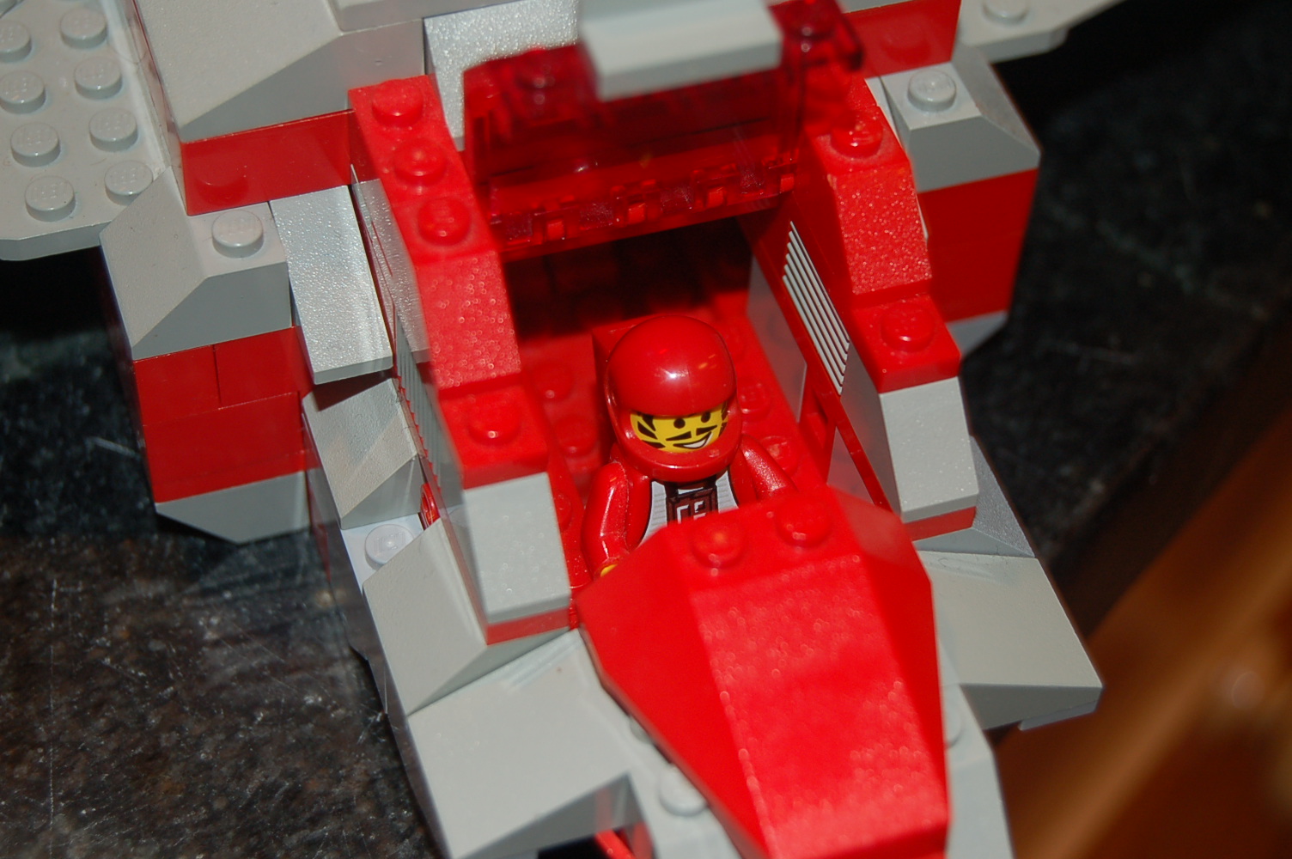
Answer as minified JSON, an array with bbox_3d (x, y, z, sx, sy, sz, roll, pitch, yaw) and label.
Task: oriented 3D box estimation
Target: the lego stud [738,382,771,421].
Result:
[{"bbox_3d":[0.011,-0.003,0.287,0.005,0.002,0.005,2,50,-2],"label":"lego stud"}]

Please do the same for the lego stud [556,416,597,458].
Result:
[{"bbox_3d":[-0.008,0.000,0.296,0.005,0.002,0.005,1,50,-2],"label":"lego stud"}]

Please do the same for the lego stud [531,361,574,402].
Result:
[{"bbox_3d":[-0.010,-0.005,0.301,0.005,0.002,0.005,1,50,-2],"label":"lego stud"}]

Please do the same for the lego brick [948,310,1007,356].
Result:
[{"bbox_3d":[0.030,-0.014,0.317,0.016,0.010,0.016,-13,52,-13],"label":"lego brick"}]

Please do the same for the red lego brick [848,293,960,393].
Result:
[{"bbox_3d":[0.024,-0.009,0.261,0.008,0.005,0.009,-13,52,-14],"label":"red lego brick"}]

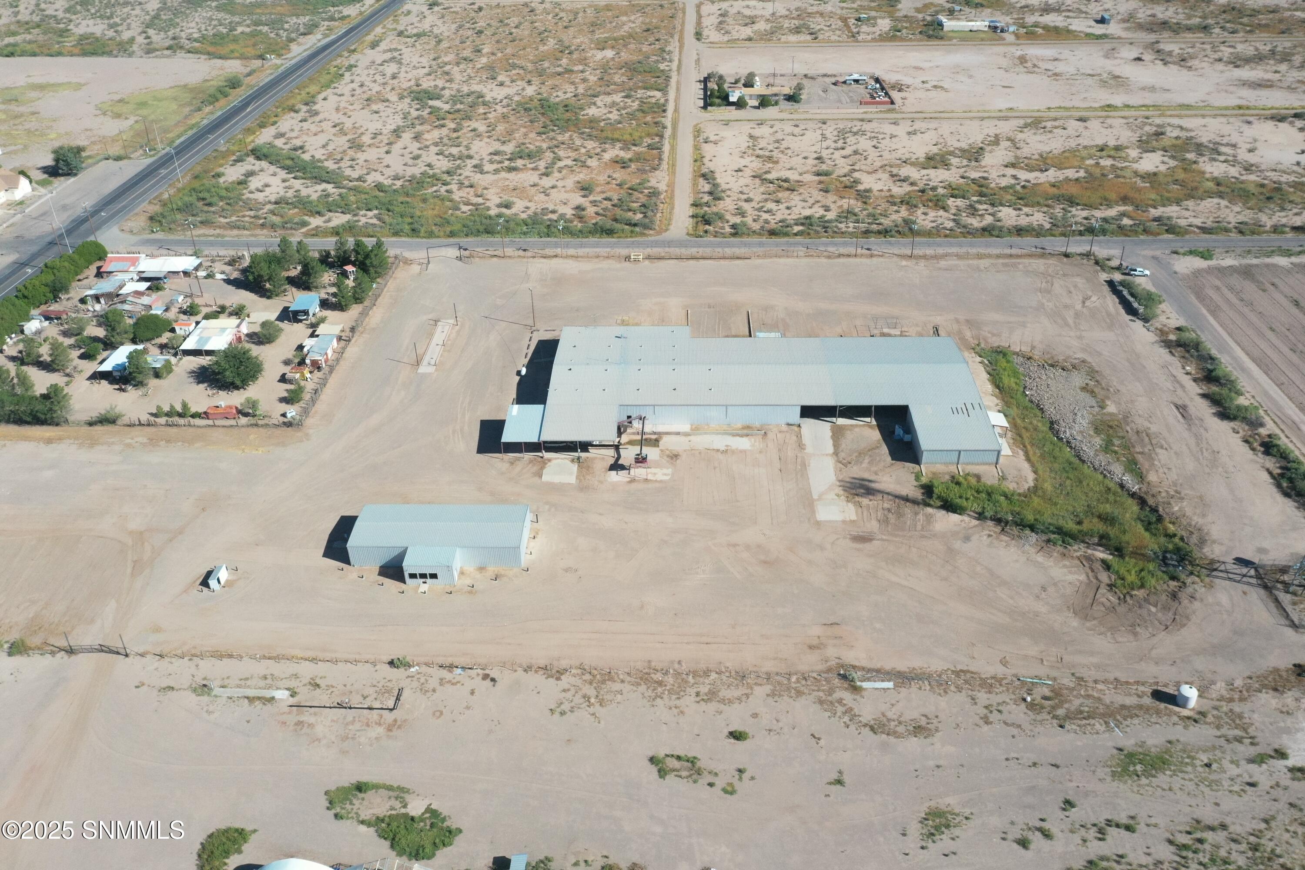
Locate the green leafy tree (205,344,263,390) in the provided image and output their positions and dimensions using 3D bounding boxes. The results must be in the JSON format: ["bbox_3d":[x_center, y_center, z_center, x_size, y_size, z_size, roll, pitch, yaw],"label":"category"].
[{"bbox_3d":[-95.382,-15.702,232.759,12.100,9.300,12.100,-1,33,0],"label":"green leafy tree"}]

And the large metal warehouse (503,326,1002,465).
[{"bbox_3d":[19.943,-11.108,225.513,100.550,6.350,52.950,0,33,1],"label":"large metal warehouse"}]

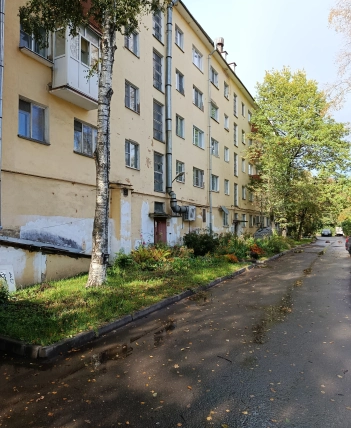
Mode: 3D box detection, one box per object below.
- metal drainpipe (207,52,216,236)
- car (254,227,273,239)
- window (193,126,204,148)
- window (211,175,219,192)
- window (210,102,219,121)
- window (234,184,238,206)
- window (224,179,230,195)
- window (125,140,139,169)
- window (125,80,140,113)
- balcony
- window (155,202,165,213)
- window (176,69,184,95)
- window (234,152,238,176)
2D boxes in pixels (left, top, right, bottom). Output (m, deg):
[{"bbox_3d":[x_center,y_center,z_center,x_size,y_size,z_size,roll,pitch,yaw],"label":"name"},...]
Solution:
[{"bbox_3d":[2.794,-5.111,24.304,0.650,14.738,0.180,-2,-3,28],"label":"metal drainpipe"},{"bbox_3d":[9.717,2.231,34.911,1.750,1.500,4.200,-1,-3,28],"label":"car"},{"bbox_3d":[1.553,-5.320,22.740,0.150,1.292,1.801,-2,-3,28],"label":"window"},{"bbox_3d":[3.261,-2.466,26.691,0.150,1.362,1.789,-1,-3,28],"label":"window"},{"bbox_3d":[3.043,-8.023,25.722,0.150,1.282,1.645,-2,-3,28],"label":"window"},{"bbox_3d":[5.569,-1.723,30.197,0.150,2.143,1.081,-2,-3,28],"label":"window"},{"bbox_3d":[4.652,-2.366,29.346,0.150,1.362,1.215,-1,-3,28],"label":"window"},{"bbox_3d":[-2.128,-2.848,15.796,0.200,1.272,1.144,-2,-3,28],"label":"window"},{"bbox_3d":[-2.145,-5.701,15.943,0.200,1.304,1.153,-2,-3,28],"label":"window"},{"bbox_3d":[-3.594,-5.599,12.205,0.828,2.717,2.068,-2,-3,28],"label":"balcony"},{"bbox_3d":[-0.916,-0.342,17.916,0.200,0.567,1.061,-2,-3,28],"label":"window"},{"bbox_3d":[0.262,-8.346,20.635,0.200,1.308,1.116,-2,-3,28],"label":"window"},{"bbox_3d":[5.960,-4.795,31.963,0.150,2.225,1.101,-1,-3,28],"label":"window"}]

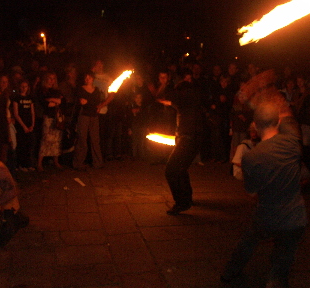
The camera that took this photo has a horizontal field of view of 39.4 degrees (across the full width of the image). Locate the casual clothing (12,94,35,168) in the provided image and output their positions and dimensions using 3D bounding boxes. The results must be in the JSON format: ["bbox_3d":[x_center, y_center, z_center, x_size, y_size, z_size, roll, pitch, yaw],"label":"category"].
[{"bbox_3d":[-2.247,-0.226,7.428,0.400,1.242,0.260,-4,10,-23],"label":"casual clothing"}]

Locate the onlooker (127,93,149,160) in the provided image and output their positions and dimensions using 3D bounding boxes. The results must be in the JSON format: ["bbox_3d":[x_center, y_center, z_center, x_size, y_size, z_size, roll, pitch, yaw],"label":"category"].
[{"bbox_3d":[-0.317,-0.324,8.213,0.360,1.262,0.270,-1,9,-6],"label":"onlooker"}]

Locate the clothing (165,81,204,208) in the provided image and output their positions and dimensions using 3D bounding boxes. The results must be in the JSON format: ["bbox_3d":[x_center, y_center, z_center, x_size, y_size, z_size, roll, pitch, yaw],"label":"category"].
[{"bbox_3d":[0.358,0.006,5.303,0.420,1.553,0.430,-4,10,-24],"label":"clothing"}]

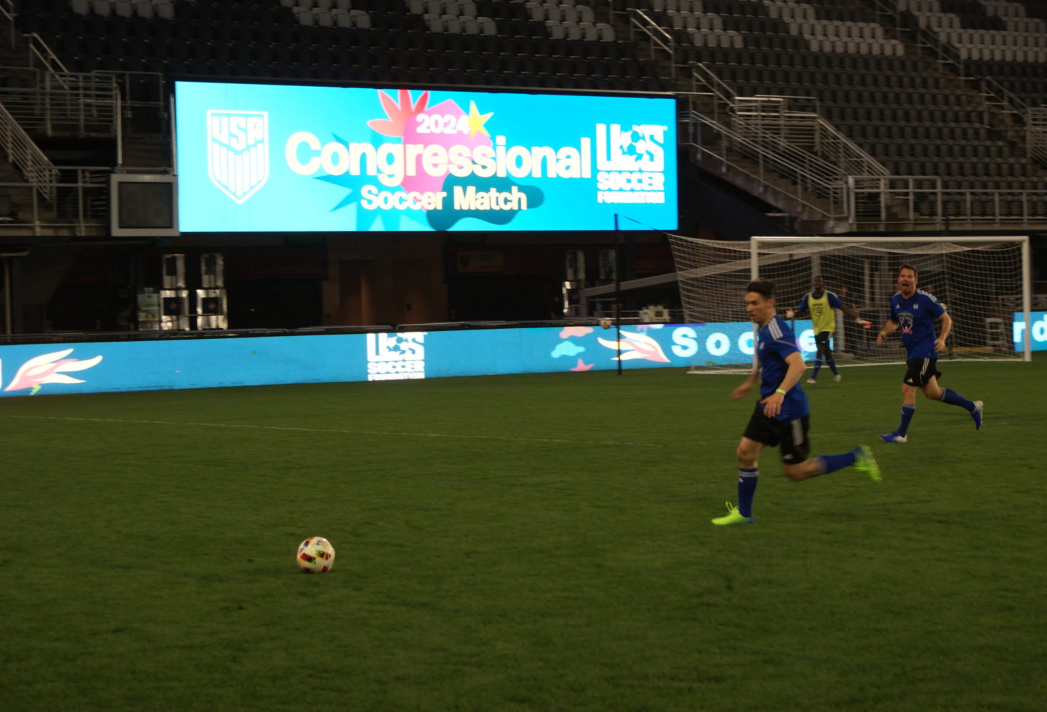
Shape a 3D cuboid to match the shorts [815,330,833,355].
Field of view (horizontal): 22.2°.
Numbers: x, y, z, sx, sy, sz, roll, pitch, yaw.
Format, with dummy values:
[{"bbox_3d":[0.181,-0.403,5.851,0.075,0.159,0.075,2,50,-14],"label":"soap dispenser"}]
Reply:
[{"bbox_3d":[5.068,-0.268,45.110,0.350,0.440,0.290,0,2,25],"label":"shorts"}]

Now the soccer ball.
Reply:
[{"bbox_3d":[-1.226,1.176,15.782,0.220,0.220,0.220,-1,1,0],"label":"soccer ball"}]

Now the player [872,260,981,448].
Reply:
[{"bbox_3d":[4.306,-0.032,28.210,1.050,1.820,0.750,-2,2,-42],"label":"player"}]

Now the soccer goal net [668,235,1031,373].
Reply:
[{"bbox_3d":[6.559,-1.062,52.981,7.560,2.550,2.500,-2,2,-37],"label":"soccer goal net"}]

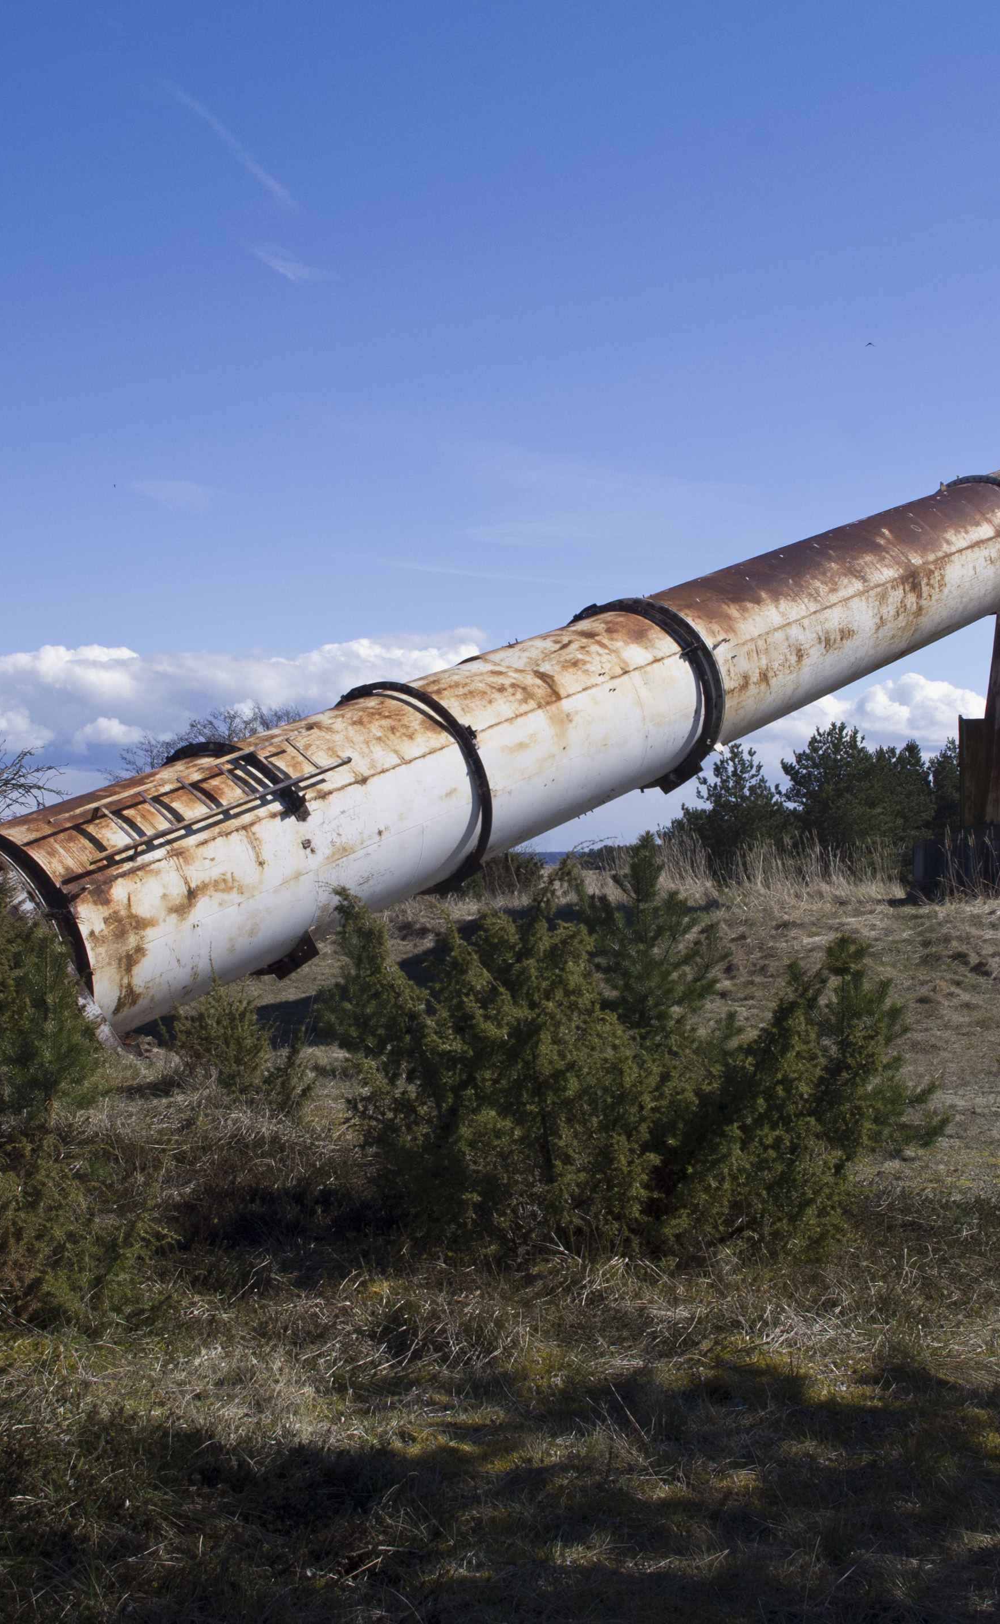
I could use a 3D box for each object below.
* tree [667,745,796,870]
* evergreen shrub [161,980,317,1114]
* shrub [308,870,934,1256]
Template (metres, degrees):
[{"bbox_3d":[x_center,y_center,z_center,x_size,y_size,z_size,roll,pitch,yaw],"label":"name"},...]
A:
[{"bbox_3d":[4.657,0.347,41.000,2.630,3.504,2.500,0,-1,0],"label":"tree"},{"bbox_3d":[-1.609,1.444,12.600,0.934,0.841,0.800,0,-1,0],"label":"evergreen shrub"},{"bbox_3d":[0.579,1.005,9.000,2.754,1.546,2.100,0,-1,0],"label":"shrub"}]

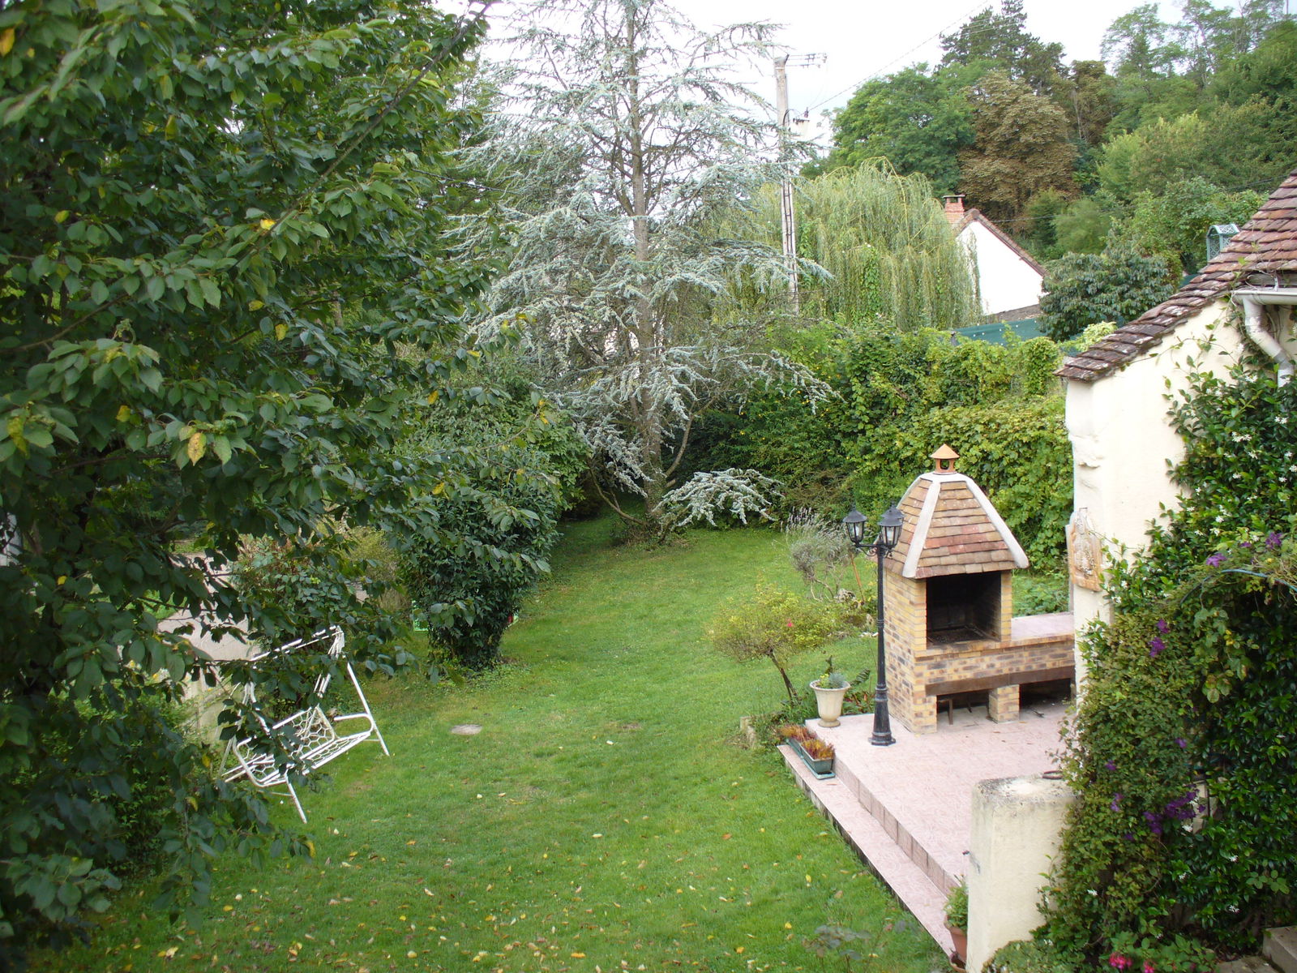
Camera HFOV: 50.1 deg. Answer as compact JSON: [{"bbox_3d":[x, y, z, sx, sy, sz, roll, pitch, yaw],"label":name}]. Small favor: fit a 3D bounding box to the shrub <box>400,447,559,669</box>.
[{"bbox_3d":[-2.127,0.788,17.415,2.013,2.677,1.900,-2,11,0],"label":"shrub"}]

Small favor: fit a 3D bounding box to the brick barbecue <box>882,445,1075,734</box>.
[{"bbox_3d":[3.384,0.905,13.677,2.200,2.730,0.920,-5,11,-11],"label":"brick barbecue"}]

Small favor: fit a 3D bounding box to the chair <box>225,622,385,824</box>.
[{"bbox_3d":[-3.433,2.207,13.510,1.120,1.460,1.720,1,11,17],"label":"chair"}]

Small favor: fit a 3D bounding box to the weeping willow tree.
[{"bbox_3d":[6.096,-5.881,40.000,6.900,6.638,6.500,-2,11,0],"label":"weeping willow tree"}]

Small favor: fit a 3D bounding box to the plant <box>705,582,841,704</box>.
[{"bbox_3d":[1.358,1.692,14.984,1.413,1.250,1.250,-2,11,0],"label":"plant"}]

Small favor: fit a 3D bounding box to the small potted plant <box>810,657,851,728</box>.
[{"bbox_3d":[1.775,2.018,13.658,0.400,0.690,0.400,-2,11,0],"label":"small potted plant"}]

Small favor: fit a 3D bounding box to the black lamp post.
[{"bbox_3d":[2.121,1.303,13.001,0.590,2.310,0.620,-5,11,-11],"label":"black lamp post"}]

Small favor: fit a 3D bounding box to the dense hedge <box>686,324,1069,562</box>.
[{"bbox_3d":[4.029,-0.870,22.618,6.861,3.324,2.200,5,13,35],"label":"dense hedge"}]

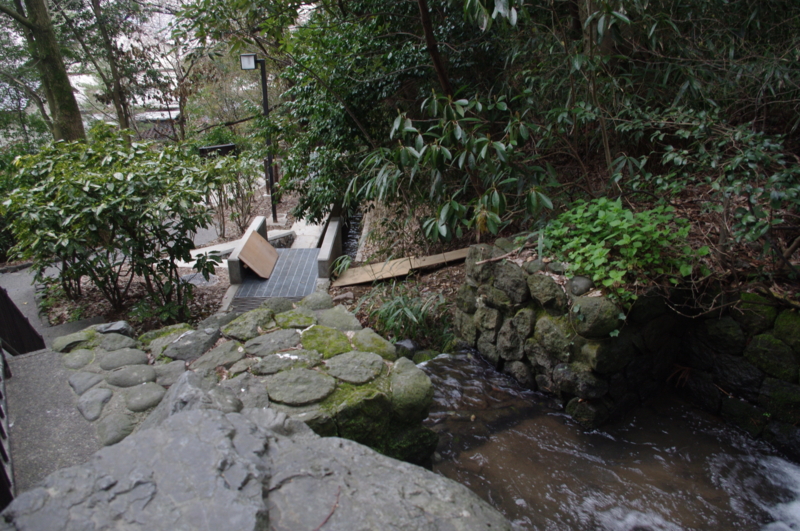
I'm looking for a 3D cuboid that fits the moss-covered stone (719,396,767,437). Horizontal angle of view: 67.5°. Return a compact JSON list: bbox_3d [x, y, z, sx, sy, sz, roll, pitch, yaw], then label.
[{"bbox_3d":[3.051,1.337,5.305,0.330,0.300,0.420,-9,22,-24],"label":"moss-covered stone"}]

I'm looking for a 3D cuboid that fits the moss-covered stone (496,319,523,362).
[{"bbox_3d":[0.982,0.664,5.374,0.249,0.407,0.211,-13,24,-31],"label":"moss-covered stone"}]

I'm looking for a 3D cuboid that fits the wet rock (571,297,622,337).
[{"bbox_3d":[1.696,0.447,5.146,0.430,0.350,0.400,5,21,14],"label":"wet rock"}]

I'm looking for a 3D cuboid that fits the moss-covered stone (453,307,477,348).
[{"bbox_3d":[0.736,0.697,6.733,0.280,0.420,0.270,-12,23,-29],"label":"moss-covered stone"}]

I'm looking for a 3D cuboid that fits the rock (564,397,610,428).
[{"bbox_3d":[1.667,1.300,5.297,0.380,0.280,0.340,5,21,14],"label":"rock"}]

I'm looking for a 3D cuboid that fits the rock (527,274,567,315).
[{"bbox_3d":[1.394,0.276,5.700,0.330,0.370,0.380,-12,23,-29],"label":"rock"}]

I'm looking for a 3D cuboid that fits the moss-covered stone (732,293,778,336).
[{"bbox_3d":[2.740,0.378,4.618,0.298,0.342,0.360,-18,27,-41],"label":"moss-covered stone"}]

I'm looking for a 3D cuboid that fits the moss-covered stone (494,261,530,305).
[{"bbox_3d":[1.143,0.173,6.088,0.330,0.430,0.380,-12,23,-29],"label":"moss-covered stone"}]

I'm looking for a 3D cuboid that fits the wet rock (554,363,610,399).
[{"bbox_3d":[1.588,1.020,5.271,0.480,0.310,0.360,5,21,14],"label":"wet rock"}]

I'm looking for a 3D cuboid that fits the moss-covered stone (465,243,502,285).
[{"bbox_3d":[0.901,-0.011,6.462,0.340,0.410,0.420,-12,23,-29],"label":"moss-covered stone"}]

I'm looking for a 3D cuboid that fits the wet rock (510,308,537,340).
[{"bbox_3d":[1.079,0.498,5.233,0.221,0.290,0.233,-13,24,-31],"label":"wet rock"}]

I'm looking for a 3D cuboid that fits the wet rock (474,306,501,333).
[{"bbox_3d":[0.818,0.495,5.599,0.225,0.264,0.265,-13,24,-31],"label":"wet rock"}]

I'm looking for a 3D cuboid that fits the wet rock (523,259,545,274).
[{"bbox_3d":[1.259,0.009,5.650,0.190,0.140,0.224,-13,24,-31],"label":"wet rock"}]

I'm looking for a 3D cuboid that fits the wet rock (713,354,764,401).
[{"bbox_3d":[2.656,0.879,4.701,0.329,0.360,0.417,-18,27,-41],"label":"wet rock"}]

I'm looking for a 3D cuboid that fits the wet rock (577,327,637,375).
[{"bbox_3d":[1.580,0.650,4.584,0.460,0.350,0.380,-9,22,-24],"label":"wet rock"}]

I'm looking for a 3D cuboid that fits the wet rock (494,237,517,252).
[{"bbox_3d":[1.101,-0.219,6.250,0.212,0.157,0.249,-13,24,-31],"label":"wet rock"}]

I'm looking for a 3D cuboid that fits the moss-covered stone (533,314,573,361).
[{"bbox_3d":[1.436,0.678,5.642,0.330,0.410,0.380,-12,23,-29],"label":"moss-covered stone"}]

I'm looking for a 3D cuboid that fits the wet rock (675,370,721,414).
[{"bbox_3d":[2.435,1.039,4.903,0.319,0.365,0.385,-18,27,-41],"label":"wet rock"}]

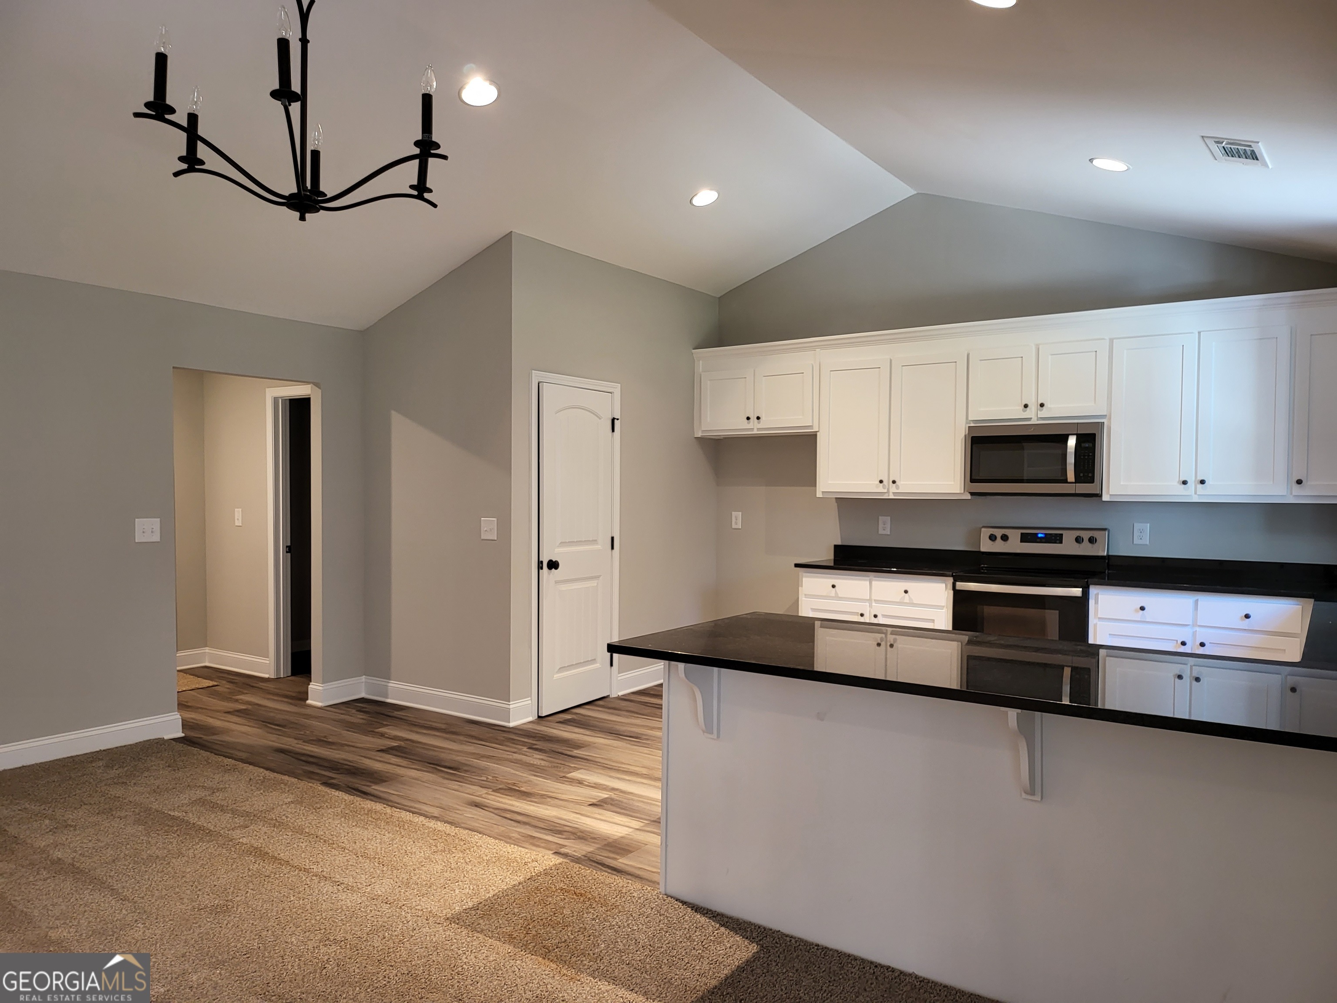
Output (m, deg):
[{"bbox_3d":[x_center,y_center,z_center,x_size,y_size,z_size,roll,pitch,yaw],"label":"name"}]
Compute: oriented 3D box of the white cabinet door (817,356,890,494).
[{"bbox_3d":[1.250,-0.509,6.264,0.492,0.892,0.020,1,1,35],"label":"white cabinet door"}]

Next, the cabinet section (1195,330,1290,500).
[{"bbox_3d":[3.085,-0.480,4.978,0.420,0.892,0.020,1,1,35],"label":"cabinet section"}]

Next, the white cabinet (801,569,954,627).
[{"bbox_3d":[1.488,0.897,6.250,1.049,0.874,0.621,1,1,35],"label":"white cabinet"}]

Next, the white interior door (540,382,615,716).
[{"bbox_3d":[-0.586,0.286,5.885,0.035,2.030,0.705,1,1,32],"label":"white interior door"}]

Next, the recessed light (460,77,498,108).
[{"bbox_3d":[-0.851,-1.835,4.171,0.185,0.025,0.185,-14,-9,-2],"label":"recessed light"}]

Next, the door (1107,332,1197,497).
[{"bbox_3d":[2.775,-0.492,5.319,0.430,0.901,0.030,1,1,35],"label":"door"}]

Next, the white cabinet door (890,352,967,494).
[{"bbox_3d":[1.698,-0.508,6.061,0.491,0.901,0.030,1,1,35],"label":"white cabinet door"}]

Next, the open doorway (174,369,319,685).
[{"bbox_3d":[-2.530,0.285,5.579,0.130,2.060,0.935,1,1,35],"label":"open doorway"}]

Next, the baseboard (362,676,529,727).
[{"bbox_3d":[-1.440,1.251,5.926,1.383,0.147,0.193,1,1,35],"label":"baseboard"}]

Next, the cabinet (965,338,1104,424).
[{"bbox_3d":[2.302,-0.711,5.718,0.785,0.480,0.340,1,1,35],"label":"cabinet"}]

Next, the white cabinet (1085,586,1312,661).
[{"bbox_3d":[2.935,0.905,5.125,1.030,0.876,0.630,1,1,35],"label":"white cabinet"}]

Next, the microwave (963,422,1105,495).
[{"bbox_3d":[2.317,-0.255,5.779,0.758,0.423,0.435,1,1,35],"label":"microwave"}]

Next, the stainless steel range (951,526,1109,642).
[{"bbox_3d":[2.224,0.760,5.698,0.756,1.171,0.671,1,1,35],"label":"stainless steel range"}]

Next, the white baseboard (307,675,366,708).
[{"bbox_3d":[-2.181,1.237,6.101,0.160,0.140,0.335,1,1,35],"label":"white baseboard"}]

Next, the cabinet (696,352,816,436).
[{"bbox_3d":[0.717,-0.780,6.934,1.027,0.567,0.339,1,1,35],"label":"cabinet"}]

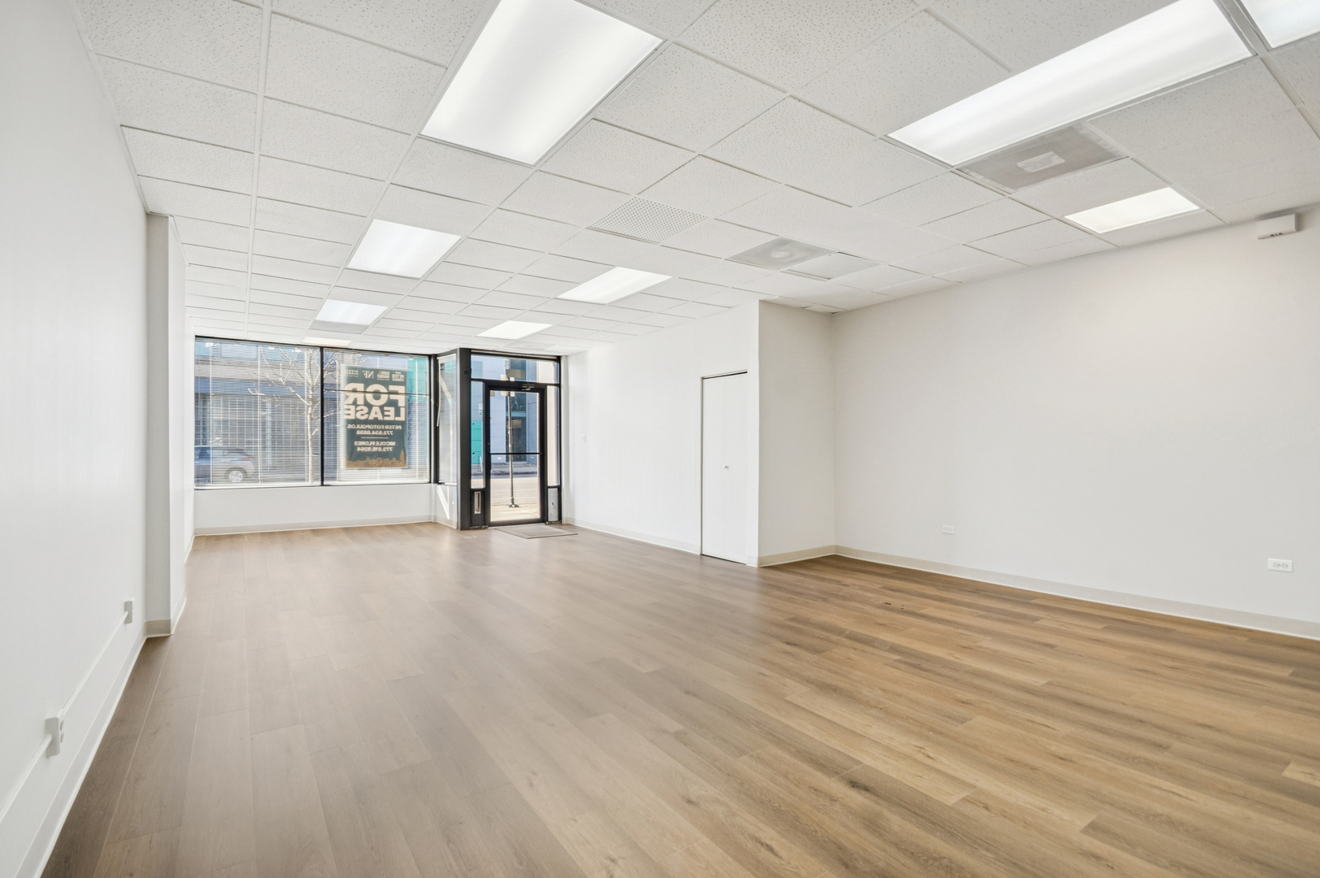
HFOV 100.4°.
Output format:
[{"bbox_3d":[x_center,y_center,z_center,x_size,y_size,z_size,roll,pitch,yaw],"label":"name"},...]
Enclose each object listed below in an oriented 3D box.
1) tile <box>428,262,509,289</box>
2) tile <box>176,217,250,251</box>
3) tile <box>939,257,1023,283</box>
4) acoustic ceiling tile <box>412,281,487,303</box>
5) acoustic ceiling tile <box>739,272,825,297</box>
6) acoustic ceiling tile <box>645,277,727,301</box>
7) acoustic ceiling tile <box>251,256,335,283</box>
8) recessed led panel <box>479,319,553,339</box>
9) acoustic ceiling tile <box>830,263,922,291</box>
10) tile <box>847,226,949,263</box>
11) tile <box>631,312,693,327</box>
[{"bbox_3d":[-1.656,-1.418,4.749,0.600,0.020,0.600,-1,1,-35],"label":"tile"},{"bbox_3d":[-3.193,-1.464,3.953,0.410,0.020,0.600,0,-1,-34],"label":"tile"},{"bbox_3d":[2.795,-1.465,4.774,0.440,0.020,0.600,0,-1,-34],"label":"tile"},{"bbox_3d":[-2.050,-1.432,5.319,0.600,0.020,0.600,0,-1,-34],"label":"acoustic ceiling tile"},{"bbox_3d":[1.144,-1.479,5.234,0.600,0.025,0.600,0,-1,-35],"label":"acoustic ceiling tile"},{"bbox_3d":[0.237,-1.440,5.310,0.600,0.020,0.600,-1,1,-35],"label":"acoustic ceiling tile"},{"bbox_3d":[-3.116,-1.446,4.694,0.606,0.022,0.595,0,-2,-35],"label":"acoustic ceiling tile"},{"bbox_3d":[-1.870,-1.403,7.017,0.590,0.050,1.190,0,-1,-34],"label":"recessed led panel"},{"bbox_3d":[1.987,-1.456,4.990,0.600,0.020,0.600,0,-1,-34],"label":"acoustic ceiling tile"},{"bbox_3d":[1.883,-1.505,4.314,0.600,0.022,0.600,0,-1,-34],"label":"tile"},{"bbox_3d":[0.004,-1.440,6.681,0.528,0.020,0.600,-1,1,-35],"label":"tile"}]

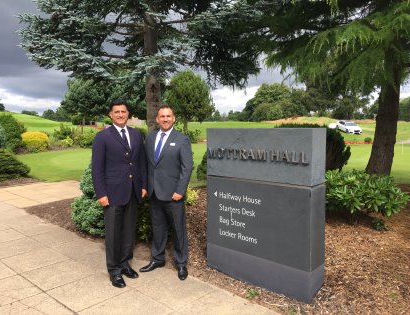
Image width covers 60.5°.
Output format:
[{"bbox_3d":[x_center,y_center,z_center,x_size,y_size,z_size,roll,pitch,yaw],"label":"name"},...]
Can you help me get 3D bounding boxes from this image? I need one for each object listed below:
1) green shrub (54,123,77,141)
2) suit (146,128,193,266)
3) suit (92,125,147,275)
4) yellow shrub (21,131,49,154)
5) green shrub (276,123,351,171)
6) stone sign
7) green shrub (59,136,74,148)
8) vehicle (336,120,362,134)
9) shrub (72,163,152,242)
[{"bbox_3d":[-10.286,-1.694,25.947,1.650,1.500,1.500,0,4,0],"label":"green shrub"},{"bbox_3d":[-0.382,0.428,3.784,0.480,1.470,0.310,1,4,12],"label":"suit"},{"bbox_3d":[-0.878,0.423,3.613,0.490,1.510,0.320,-2,5,-25],"label":"suit"},{"bbox_3d":[-10.834,-0.949,22.494,1.650,1.400,1.550,0,4,0],"label":"yellow shrub"},{"bbox_3d":[2.669,-0.105,8.818,1.850,1.550,1.750,0,4,0],"label":"green shrub"},{"bbox_3d":[0.552,0.463,3.488,1.197,1.500,0.263,4,6,43],"label":"stone sign"},{"bbox_3d":[-9.840,-0.947,25.001,1.000,0.900,1.000,0,4,0],"label":"green shrub"},{"bbox_3d":[16.898,-3.517,41.352,1.830,1.430,4.500,-1,11,-4],"label":"vehicle"},{"bbox_3d":[-1.383,0.590,5.261,1.080,1.030,1.080,0,4,0],"label":"shrub"}]

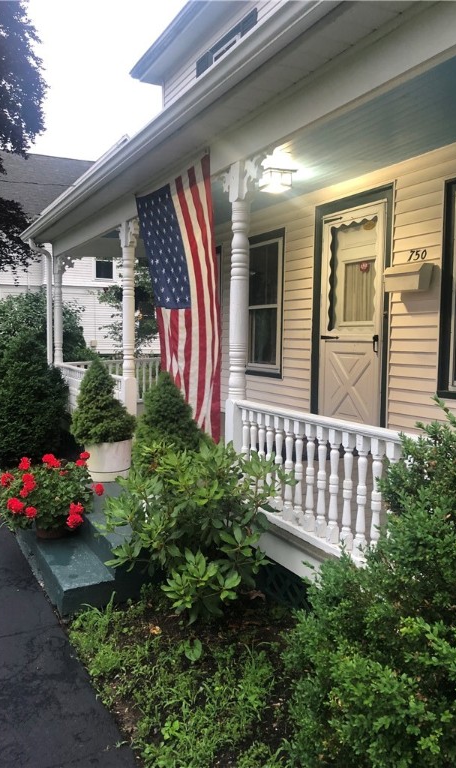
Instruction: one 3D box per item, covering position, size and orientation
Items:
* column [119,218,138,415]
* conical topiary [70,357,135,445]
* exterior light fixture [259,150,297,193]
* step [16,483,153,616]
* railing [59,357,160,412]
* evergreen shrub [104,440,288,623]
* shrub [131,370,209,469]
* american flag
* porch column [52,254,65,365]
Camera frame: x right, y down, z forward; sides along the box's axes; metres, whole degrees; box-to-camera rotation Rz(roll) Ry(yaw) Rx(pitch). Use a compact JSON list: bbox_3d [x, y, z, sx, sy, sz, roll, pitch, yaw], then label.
[{"bbox_3d":[-0.932,-0.425,5.840,0.125,2.170,0.125,-2,5,-27],"label":"column"},{"bbox_3d":[-1.061,0.129,5.335,0.540,0.740,0.540,-2,5,-27],"label":"conical topiary"},{"bbox_3d":[0.360,-1.553,4.494,0.220,0.230,0.220,-2,5,-27],"label":"exterior light fixture"},{"bbox_3d":[-0.968,1.061,4.728,1.040,0.360,2.200,-2,5,-27],"label":"step"},{"bbox_3d":[-0.953,0.075,7.566,1.600,0.720,3.000,-2,5,-27],"label":"railing"},{"bbox_3d":[-0.212,0.840,3.576,0.900,0.920,0.950,-2,5,-27],"label":"evergreen shrub"},{"bbox_3d":[-0.397,0.258,4.187,0.500,0.740,0.500,1,4,0],"label":"shrub"},{"bbox_3d":[-0.415,-0.511,4.768,0.200,2.080,1.380,-2,5,-27],"label":"american flag"},{"bbox_3d":[-2.309,-0.651,8.496,0.125,2.170,0.125,-2,5,-27],"label":"porch column"}]

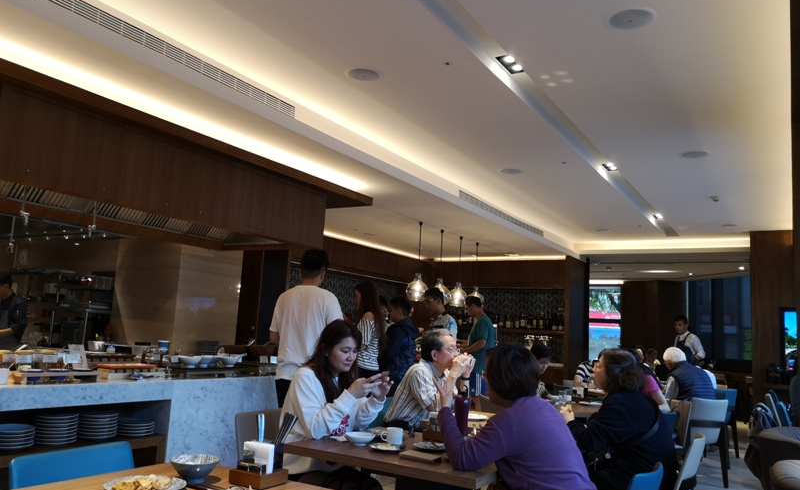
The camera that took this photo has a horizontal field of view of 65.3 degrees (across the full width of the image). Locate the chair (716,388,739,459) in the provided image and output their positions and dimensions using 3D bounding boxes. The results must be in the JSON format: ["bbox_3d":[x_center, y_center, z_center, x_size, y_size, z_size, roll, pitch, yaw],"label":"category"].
[{"bbox_3d":[3.753,2.151,7.663,0.470,0.790,0.550,6,-8,-20],"label":"chair"}]

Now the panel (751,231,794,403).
[{"bbox_3d":[4.775,1.249,7.910,0.507,2.842,0.203,-2,-10,33],"label":"panel"}]

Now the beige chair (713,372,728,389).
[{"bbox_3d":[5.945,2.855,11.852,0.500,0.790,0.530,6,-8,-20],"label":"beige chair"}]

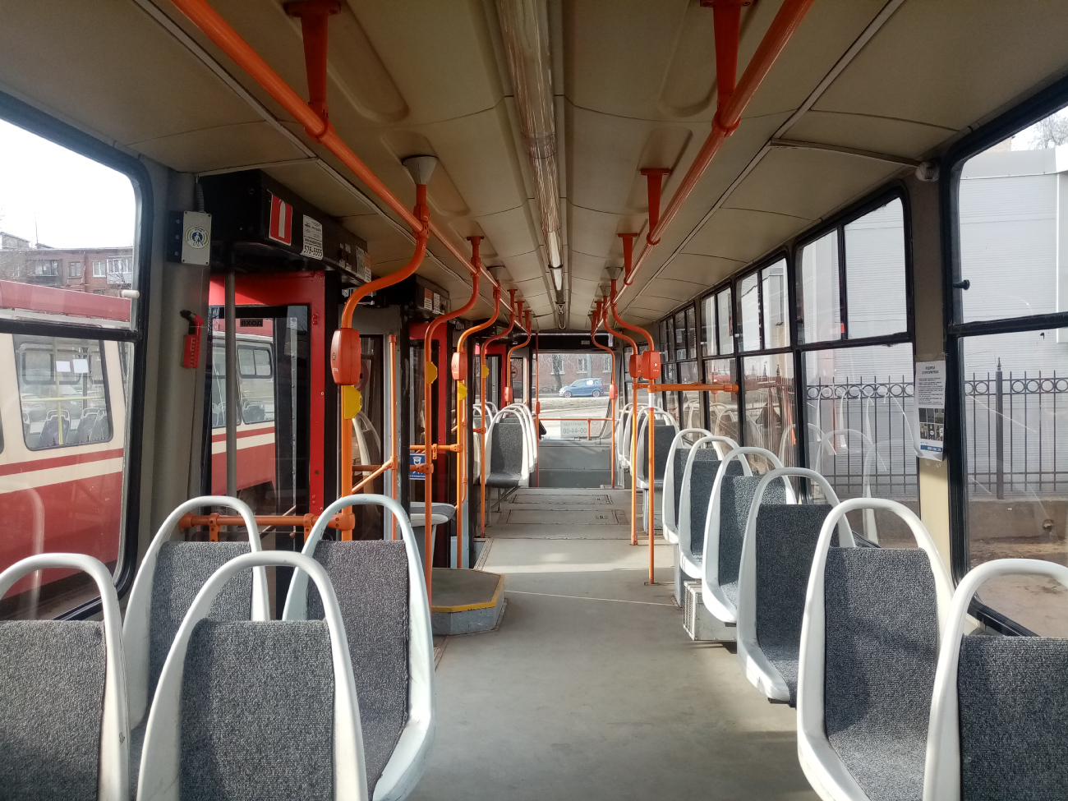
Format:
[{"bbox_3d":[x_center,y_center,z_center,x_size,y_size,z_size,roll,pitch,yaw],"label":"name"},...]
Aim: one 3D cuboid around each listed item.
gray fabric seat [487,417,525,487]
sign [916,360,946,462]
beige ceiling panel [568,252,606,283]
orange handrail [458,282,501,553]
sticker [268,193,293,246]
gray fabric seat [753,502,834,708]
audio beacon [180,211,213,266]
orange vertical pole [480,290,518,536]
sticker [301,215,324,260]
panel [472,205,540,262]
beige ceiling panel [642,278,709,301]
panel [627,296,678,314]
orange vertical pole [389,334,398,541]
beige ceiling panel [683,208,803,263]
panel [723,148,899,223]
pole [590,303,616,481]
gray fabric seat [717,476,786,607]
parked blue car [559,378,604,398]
[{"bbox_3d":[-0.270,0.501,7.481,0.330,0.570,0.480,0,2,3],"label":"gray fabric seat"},{"bbox_3d":[1.223,0.030,2.490,0.012,0.297,0.208,-3,2,3],"label":"sign"},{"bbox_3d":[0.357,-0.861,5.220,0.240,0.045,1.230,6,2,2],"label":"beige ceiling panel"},{"bbox_3d":[-0.362,0.175,5.301,0.295,2.020,0.050,0,2,3],"label":"orange handrail"},{"bbox_3d":[-0.888,-0.629,2.820,0.010,0.150,0.180,0,2,6],"label":"sticker"},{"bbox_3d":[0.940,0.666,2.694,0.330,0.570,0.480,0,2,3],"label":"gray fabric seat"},{"bbox_3d":[-1.060,-0.506,2.523,0.080,0.160,0.050,2,2,-22],"label":"audio beacon"},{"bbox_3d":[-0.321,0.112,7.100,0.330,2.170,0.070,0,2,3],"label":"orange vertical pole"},{"bbox_3d":[-0.874,-0.651,3.203,0.010,0.152,0.225,0,2,3],"label":"sticker"},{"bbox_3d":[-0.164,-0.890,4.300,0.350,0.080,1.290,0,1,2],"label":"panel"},{"bbox_3d":[1.119,-0.886,6.450,0.410,0.055,1.230,5,2,2],"label":"beige ceiling panel"},{"bbox_3d":[1.230,-0.962,8.100,0.430,0.070,1.270,0,1,2],"label":"panel"},{"bbox_3d":[-0.728,0.299,4.150,0.045,1.290,0.045,0,2,3],"label":"orange vertical pole"},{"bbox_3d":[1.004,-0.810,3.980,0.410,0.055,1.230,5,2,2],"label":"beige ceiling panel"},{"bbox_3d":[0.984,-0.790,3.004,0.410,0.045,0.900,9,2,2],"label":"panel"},{"bbox_3d":[0.863,0.027,10.000,0.320,2.150,0.070,0,2,3],"label":"pole"},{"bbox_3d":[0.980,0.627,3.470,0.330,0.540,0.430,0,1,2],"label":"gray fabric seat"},{"bbox_3d":[3.947,-1.023,66.000,3.800,1.550,1.680,0,2,-5],"label":"parked blue car"}]

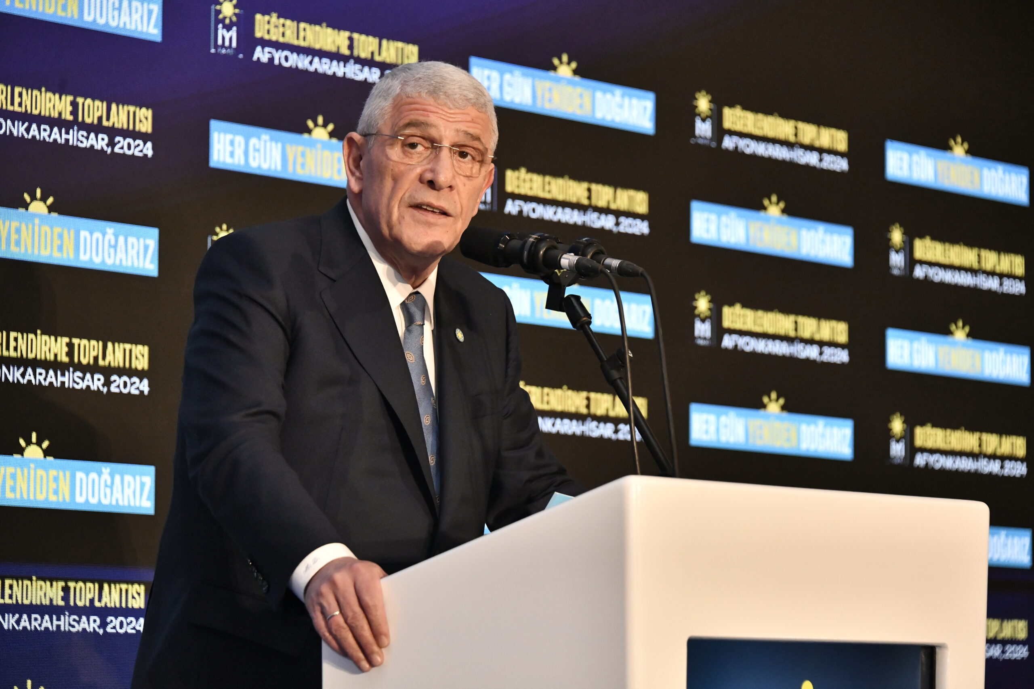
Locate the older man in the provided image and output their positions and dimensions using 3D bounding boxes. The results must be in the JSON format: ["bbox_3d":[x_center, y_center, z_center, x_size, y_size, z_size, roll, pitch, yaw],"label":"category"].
[{"bbox_3d":[-0.190,0.525,5.030,0.580,1.720,0.520,6,-9,-44],"label":"older man"}]

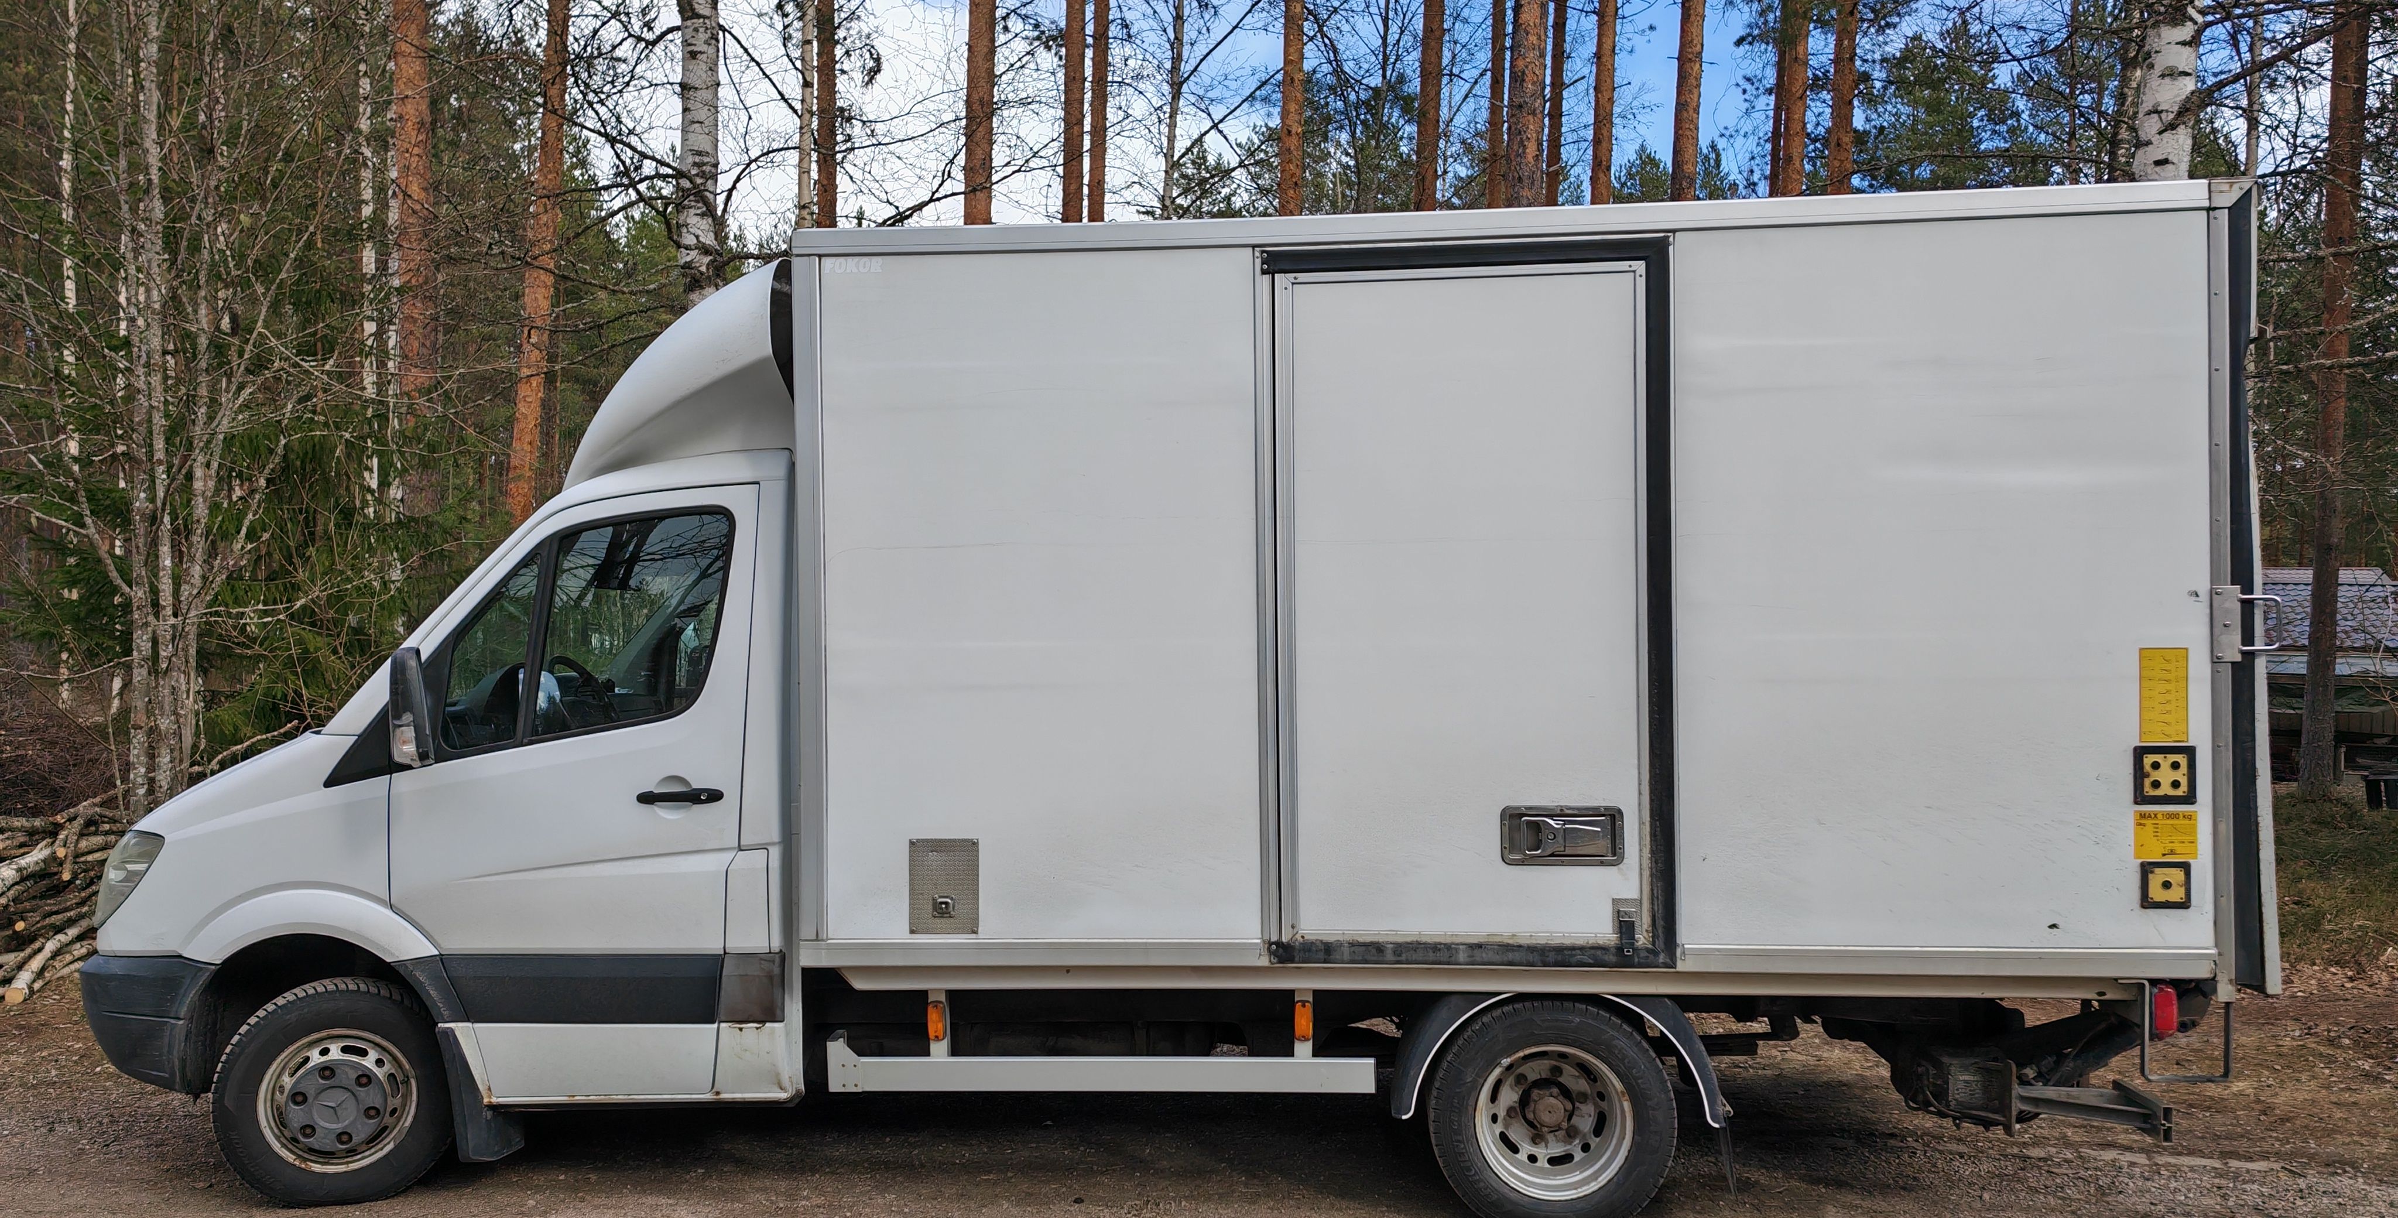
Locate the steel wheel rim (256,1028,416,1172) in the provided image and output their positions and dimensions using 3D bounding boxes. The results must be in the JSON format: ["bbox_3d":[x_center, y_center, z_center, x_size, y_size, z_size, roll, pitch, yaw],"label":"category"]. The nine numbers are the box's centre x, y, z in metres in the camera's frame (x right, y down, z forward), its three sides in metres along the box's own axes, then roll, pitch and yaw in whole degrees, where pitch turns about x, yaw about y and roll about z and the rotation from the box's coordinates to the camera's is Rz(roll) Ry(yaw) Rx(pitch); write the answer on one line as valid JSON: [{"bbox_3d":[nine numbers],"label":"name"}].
[{"bbox_3d":[-2.631,1.488,5.504,0.445,0.445,0.170,-1,0,-26],"label":"steel wheel rim"}]

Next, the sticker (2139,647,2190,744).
[{"bbox_3d":[2.544,0.228,4.745,0.122,0.245,0.005,-1,0,6],"label":"sticker"}]

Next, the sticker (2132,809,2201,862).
[{"bbox_3d":[2.549,0.597,4.745,0.160,0.122,0.005,-1,0,6],"label":"sticker"}]

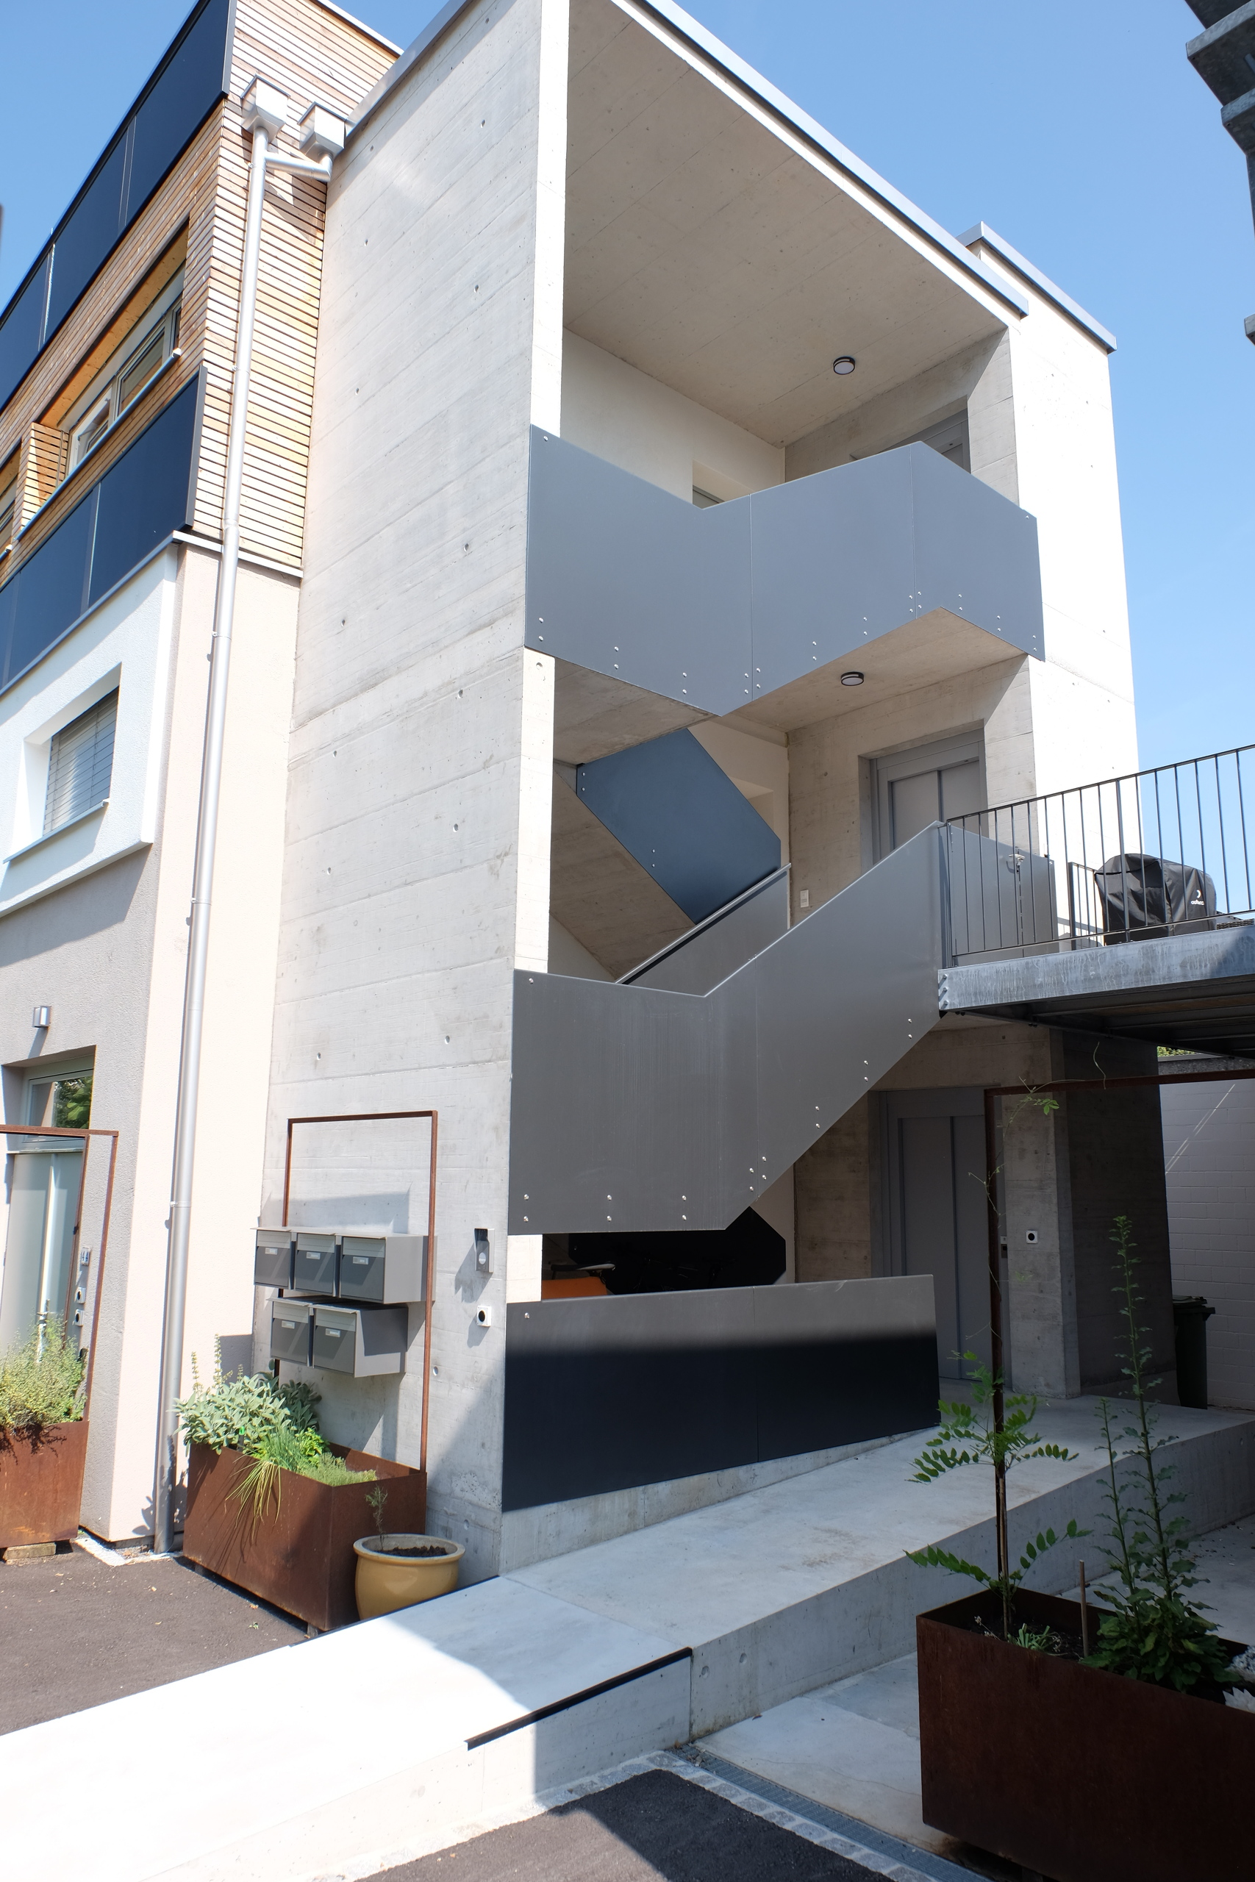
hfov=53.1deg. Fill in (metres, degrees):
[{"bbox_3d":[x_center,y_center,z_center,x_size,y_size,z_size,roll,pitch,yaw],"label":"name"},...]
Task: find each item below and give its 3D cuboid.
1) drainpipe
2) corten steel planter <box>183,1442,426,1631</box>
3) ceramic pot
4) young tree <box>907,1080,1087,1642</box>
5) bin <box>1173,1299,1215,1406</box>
[{"bbox_3d":[-2.290,-1.158,7.703,0.630,9.120,0.230,9,-13,-41],"label":"drainpipe"},{"bbox_3d":[-1.643,2.863,6.263,0.500,0.580,1.530,9,-13,-41],"label":"corten steel planter"},{"bbox_3d":[-0.952,2.851,5.442,0.480,0.410,0.480,0,-10,0],"label":"ceramic pot"},{"bbox_3d":[1.247,1.393,4.263,0.620,1.800,0.540,-2,-11,16],"label":"young tree"},{"bbox_3d":[5.008,3.702,11.366,0.500,1.000,0.570,9,-13,-41],"label":"bin"}]

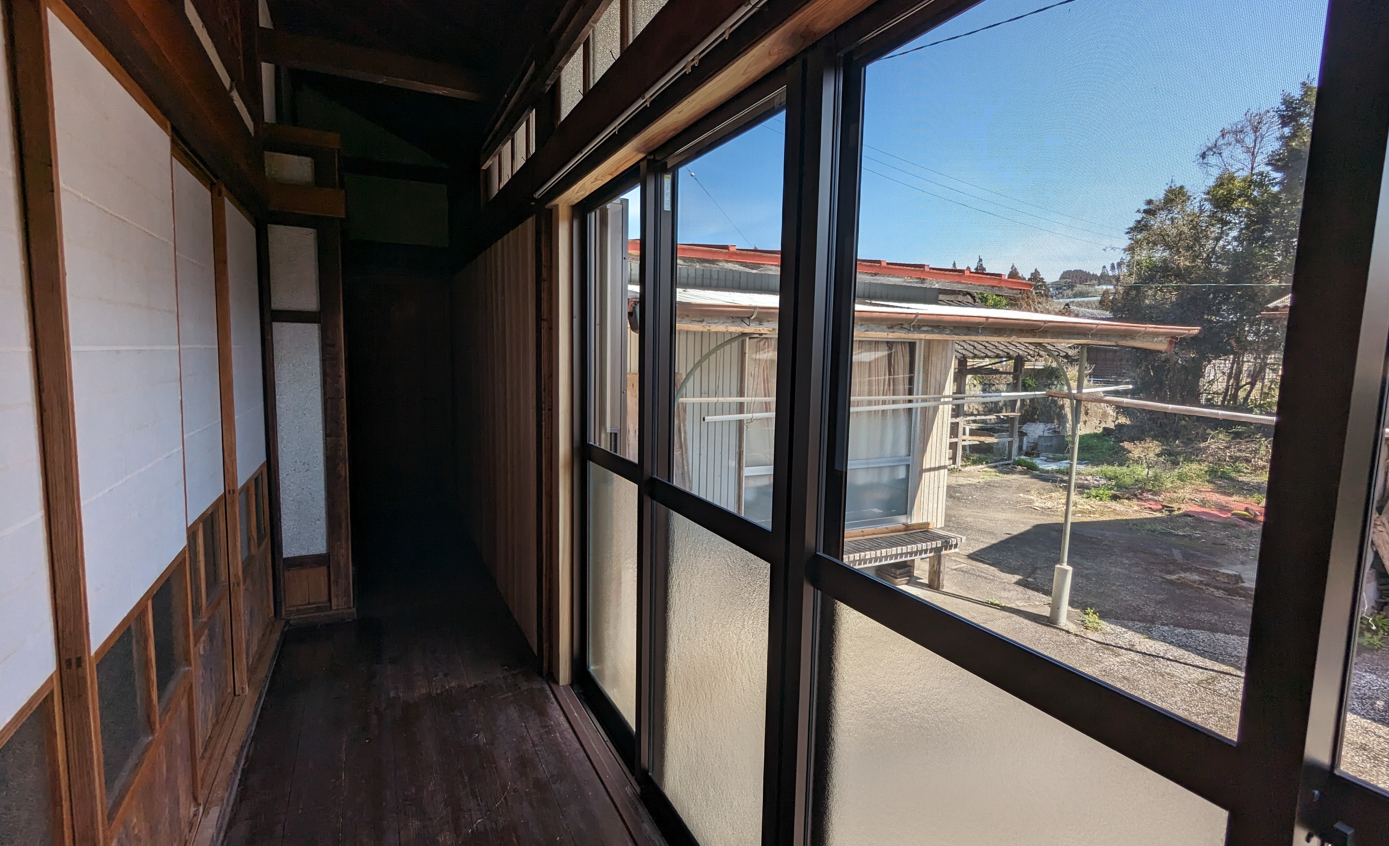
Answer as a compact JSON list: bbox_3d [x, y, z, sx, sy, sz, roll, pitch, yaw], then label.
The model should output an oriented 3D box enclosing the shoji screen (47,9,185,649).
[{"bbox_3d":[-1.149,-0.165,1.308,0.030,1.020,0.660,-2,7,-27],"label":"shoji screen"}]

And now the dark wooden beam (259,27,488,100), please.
[{"bbox_3d":[-1.448,-1.618,2.961,0.950,0.125,0.120,-1,7,-27],"label":"dark wooden beam"}]

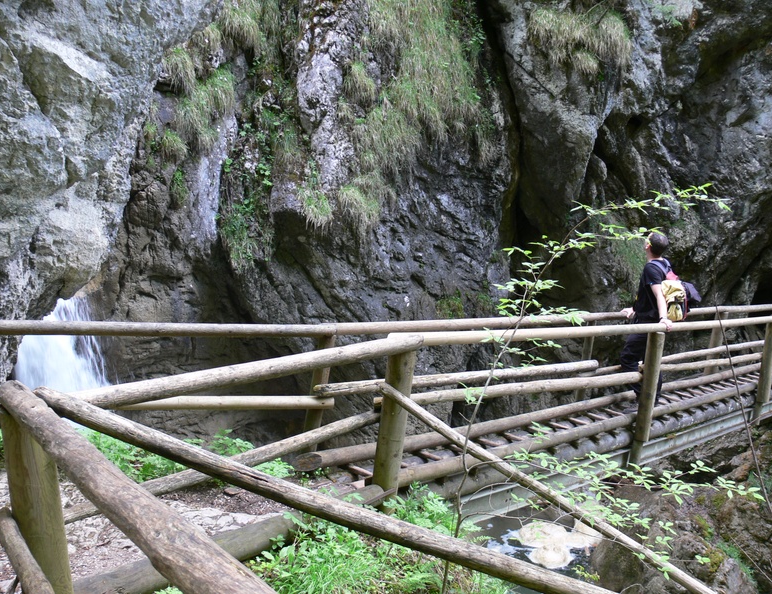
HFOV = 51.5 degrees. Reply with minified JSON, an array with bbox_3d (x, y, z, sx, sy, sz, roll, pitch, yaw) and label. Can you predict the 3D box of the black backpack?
[{"bbox_3d":[2.848,-0.064,7.850,0.360,0.540,0.340,6,5,37],"label":"black backpack"}]

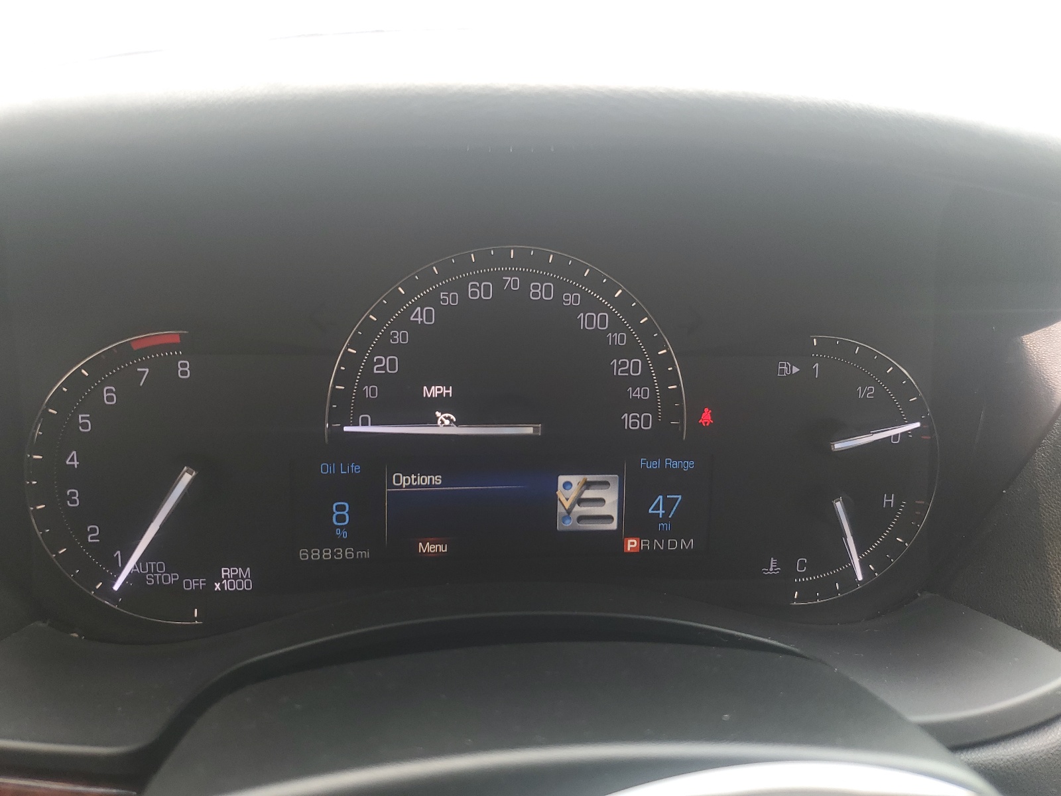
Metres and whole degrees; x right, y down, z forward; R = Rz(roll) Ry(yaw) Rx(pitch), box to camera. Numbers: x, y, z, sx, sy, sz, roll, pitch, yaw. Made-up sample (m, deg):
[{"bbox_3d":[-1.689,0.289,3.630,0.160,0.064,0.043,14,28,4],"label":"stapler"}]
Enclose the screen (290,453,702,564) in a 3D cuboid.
[{"bbox_3d":[-0.009,0.037,0.275,0.142,0.035,0.008,-1,8,-5],"label":"screen"}]

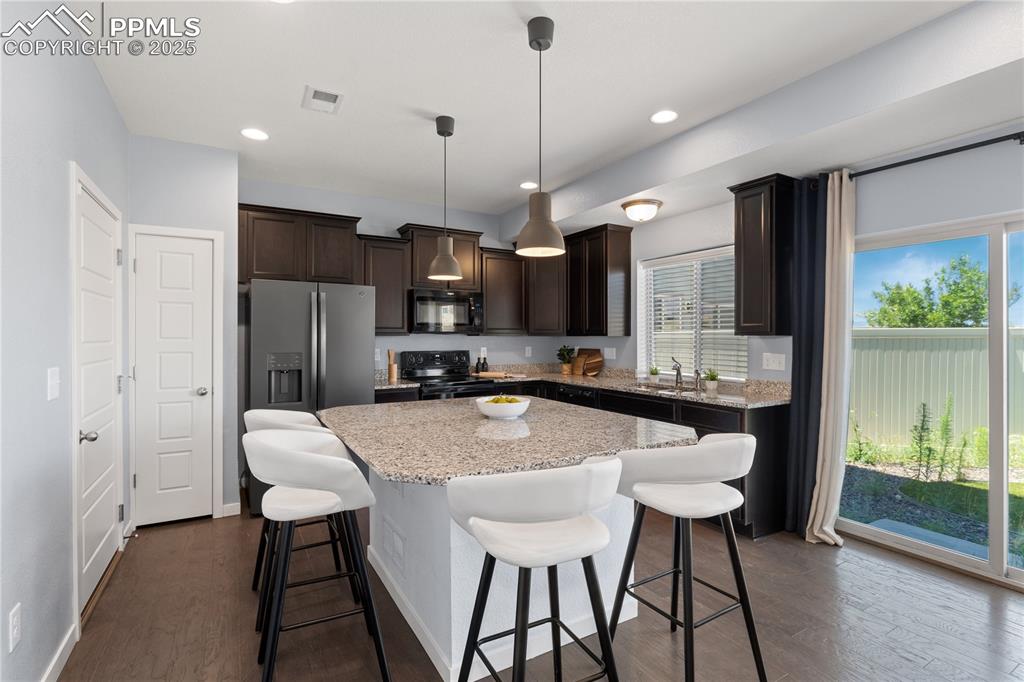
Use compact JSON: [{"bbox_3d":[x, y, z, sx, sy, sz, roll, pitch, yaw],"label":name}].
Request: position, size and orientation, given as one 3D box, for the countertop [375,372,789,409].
[{"bbox_3d":[0.244,0.423,4.123,2.460,0.046,3.005,0,0,-30],"label":"countertop"}]

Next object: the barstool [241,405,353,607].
[{"bbox_3d":[-1.081,0.847,2.476,0.520,0.950,0.530,0,0,-30],"label":"barstool"}]

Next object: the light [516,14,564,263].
[{"bbox_3d":[0.131,-0.911,2.181,0.225,1.025,0.225,0,0,0],"label":"light"}]

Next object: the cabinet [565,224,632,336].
[{"bbox_3d":[0.895,-0.592,5.067,0.345,1.090,0.710,0,0,-30],"label":"cabinet"}]

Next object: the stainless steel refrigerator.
[{"bbox_3d":[-1.737,0.418,4.167,0.910,1.767,0.870,0,0,-30],"label":"stainless steel refrigerator"}]

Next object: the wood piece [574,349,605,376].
[{"bbox_3d":[0.843,0.243,5.387,0.120,0.308,0.430,0,0,-30],"label":"wood piece"}]

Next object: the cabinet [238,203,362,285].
[{"bbox_3d":[-1.923,-0.815,4.390,0.990,0.640,0.360,0,0,-30],"label":"cabinet"}]

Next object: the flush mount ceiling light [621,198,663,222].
[{"bbox_3d":[1.067,-1.056,3.951,0.330,0.150,0.330,0,0,0],"label":"flush mount ceiling light"}]

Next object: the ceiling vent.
[{"bbox_3d":[-1.122,-1.417,2.873,0.205,0.015,0.290,0,0,-30],"label":"ceiling vent"}]

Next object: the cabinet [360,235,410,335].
[{"bbox_3d":[-1.301,-0.520,4.751,0.510,0.940,0.360,0,0,-30],"label":"cabinet"}]

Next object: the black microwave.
[{"bbox_3d":[-0.723,-0.284,4.994,0.755,0.425,0.410,0,0,-30],"label":"black microwave"}]

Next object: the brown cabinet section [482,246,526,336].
[{"bbox_3d":[-0.143,-0.529,5.494,0.600,0.940,0.345,0,1,-30],"label":"brown cabinet section"}]

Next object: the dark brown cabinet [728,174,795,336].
[{"bbox_3d":[1.828,-0.579,3.475,0.345,1.087,0.360,0,0,-30],"label":"dark brown cabinet"}]

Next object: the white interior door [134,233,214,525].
[{"bbox_3d":[-2.417,0.272,3.480,0.452,2.029,0.040,0,0,-30],"label":"white interior door"}]

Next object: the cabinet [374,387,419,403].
[{"bbox_3d":[-1.189,0.870,4.609,0.450,0.880,0.610,0,0,-30],"label":"cabinet"}]

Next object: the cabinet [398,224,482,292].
[{"bbox_3d":[-0.754,-0.831,5.064,0.820,0.618,0.360,0,0,-30],"label":"cabinet"}]

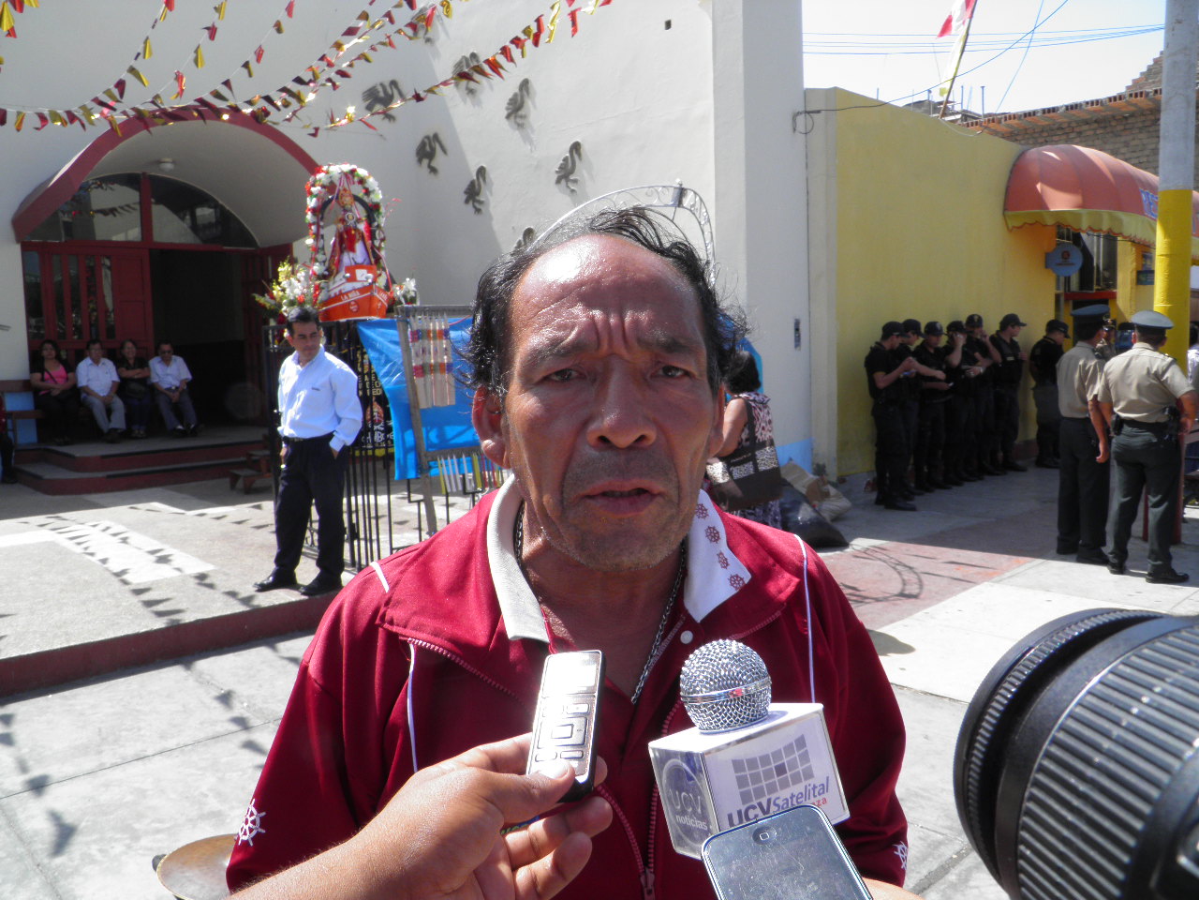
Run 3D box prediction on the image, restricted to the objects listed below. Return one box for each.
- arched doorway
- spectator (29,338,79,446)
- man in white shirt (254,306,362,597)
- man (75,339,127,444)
[{"bbox_3d":[-5.866,-2.420,13.676,4.300,4.300,1.000,-7,8,-40],"label":"arched doorway"},{"bbox_3d":[-6.748,-0.712,11.994,0.540,1.280,0.750,-7,8,-40],"label":"spectator"},{"bbox_3d":[-1.719,0.008,5.740,0.550,1.690,0.360,2,7,30],"label":"man in white shirt"},{"bbox_3d":[-6.323,-0.736,12.294,0.530,1.280,0.800,-7,8,-40],"label":"man"}]

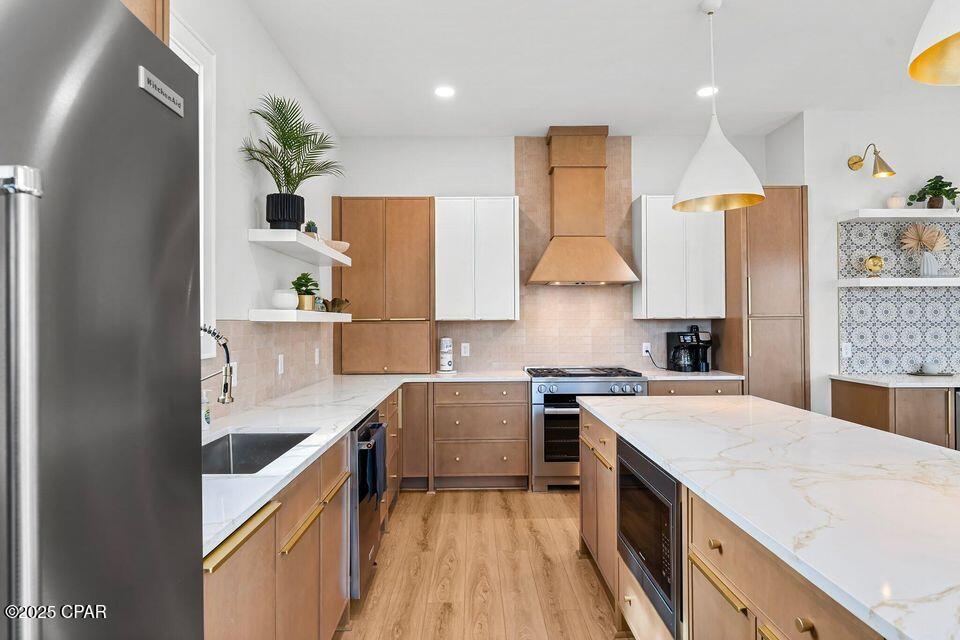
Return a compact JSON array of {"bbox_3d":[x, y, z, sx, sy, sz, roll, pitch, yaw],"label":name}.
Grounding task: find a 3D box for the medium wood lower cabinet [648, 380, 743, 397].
[{"bbox_3d":[1.748,0.926,4.408,0.770,0.879,0.605,0,0,-1],"label":"medium wood lower cabinet"}]

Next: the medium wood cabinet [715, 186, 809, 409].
[{"bbox_3d":[2.422,0.147,4.434,0.544,2.492,0.560,0,0,-1],"label":"medium wood cabinet"}]

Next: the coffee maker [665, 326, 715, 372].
[{"bbox_3d":[1.868,0.262,4.521,0.310,0.390,0.260,0,0,-1],"label":"coffee maker"}]

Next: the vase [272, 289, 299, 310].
[{"bbox_3d":[-1.068,-0.108,2.786,0.146,0.116,0.146,0,0,-1],"label":"vase"}]

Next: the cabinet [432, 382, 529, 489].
[{"bbox_3d":[0.007,0.936,4.386,0.777,0.879,0.600,0,0,-1],"label":"cabinet"}]

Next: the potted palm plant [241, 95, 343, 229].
[{"bbox_3d":[-1.021,-0.866,2.865,0.470,0.753,0.490,0,0,-1],"label":"potted palm plant"}]

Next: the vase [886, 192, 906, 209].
[{"bbox_3d":[3.313,-0.936,4.031,0.157,0.160,0.157,0,0,-1],"label":"vase"}]

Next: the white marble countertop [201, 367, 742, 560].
[{"bbox_3d":[0.460,0.472,2.820,3.335,0.030,3.770,0,0,-1],"label":"white marble countertop"}]

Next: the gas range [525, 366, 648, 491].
[{"bbox_3d":[0.896,0.920,4.374,0.943,0.962,0.610,0,0,-1],"label":"gas range"}]

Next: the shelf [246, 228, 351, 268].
[{"bbox_3d":[-1.128,-0.455,3.358,0.259,0.064,1.237,0,0,-1],"label":"shelf"}]

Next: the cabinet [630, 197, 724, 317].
[{"bbox_3d":[1.779,-0.549,4.561,0.725,1.072,0.285,0,0,-1],"label":"cabinet"}]

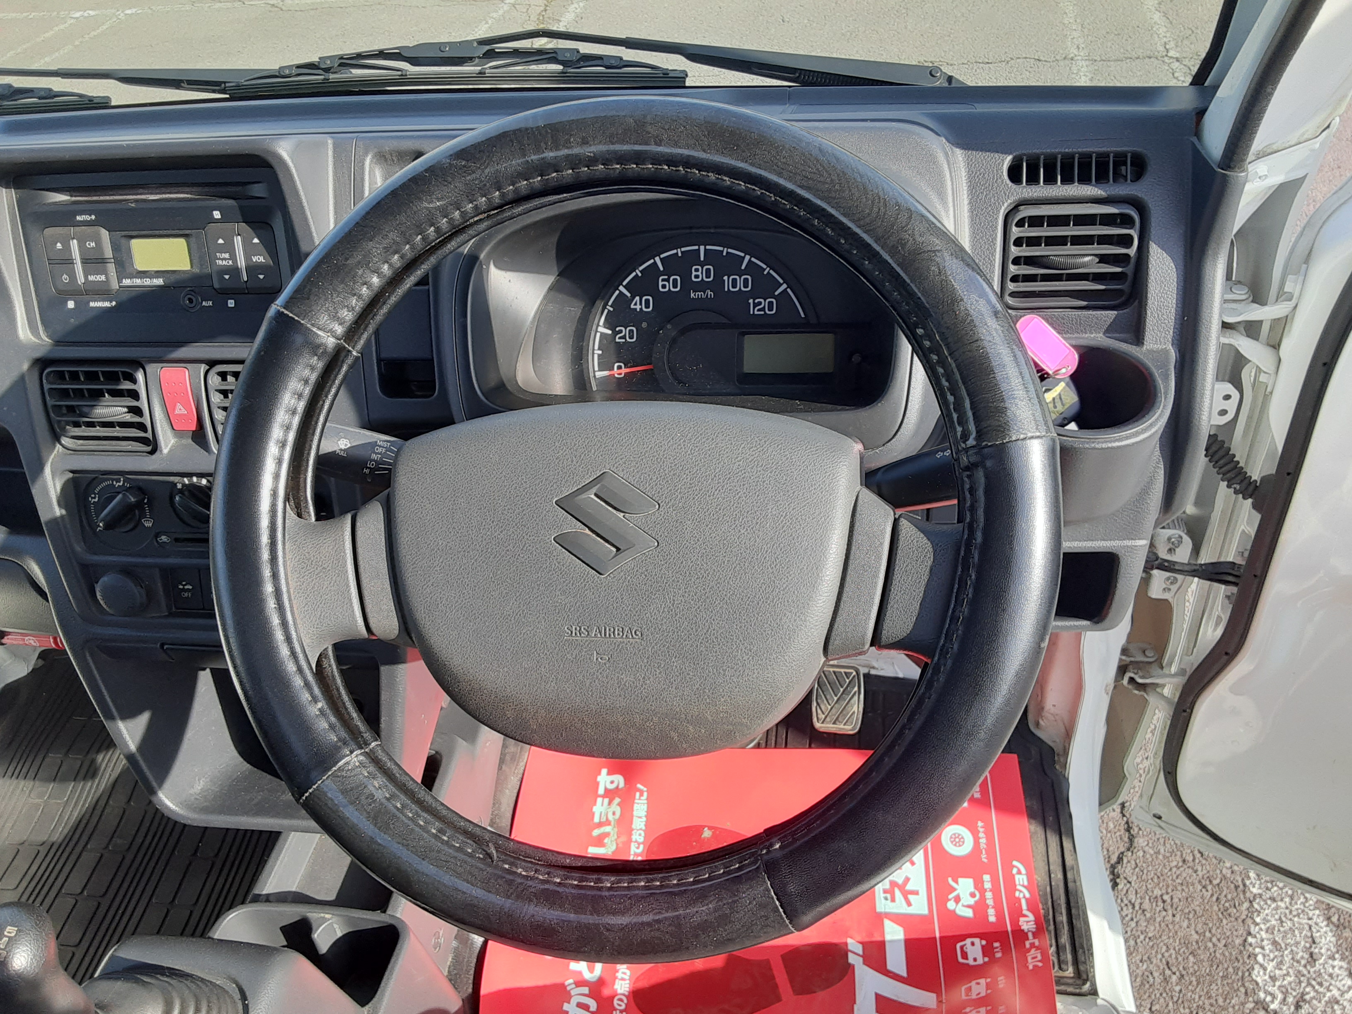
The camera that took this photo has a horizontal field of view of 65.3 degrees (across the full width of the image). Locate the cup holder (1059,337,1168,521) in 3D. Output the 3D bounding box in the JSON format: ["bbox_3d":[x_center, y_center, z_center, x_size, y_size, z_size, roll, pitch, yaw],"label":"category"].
[{"bbox_3d":[0.230,-0.044,0.623,0.088,0.066,0.096,1,41,7],"label":"cup holder"}]

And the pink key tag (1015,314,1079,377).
[{"bbox_3d":[0.213,-0.092,0.605,0.019,0.004,0.045,-43,69,1],"label":"pink key tag"}]

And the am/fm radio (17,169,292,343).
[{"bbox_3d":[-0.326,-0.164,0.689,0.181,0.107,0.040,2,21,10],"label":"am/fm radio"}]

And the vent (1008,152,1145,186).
[{"bbox_3d":[0.246,-0.211,0.657,0.081,0.019,0.020,0,19,6],"label":"vent"}]

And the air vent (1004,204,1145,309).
[{"bbox_3d":[0.234,-0.152,0.636,0.076,0.060,0.030,0,21,6],"label":"air vent"}]

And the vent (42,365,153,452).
[{"bbox_3d":[-0.386,-0.070,0.726,0.073,0.060,0.030,2,21,10],"label":"vent"}]

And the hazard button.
[{"bbox_3d":[-0.331,-0.074,0.713,0.019,0.044,0.014,2,21,10],"label":"hazard button"}]

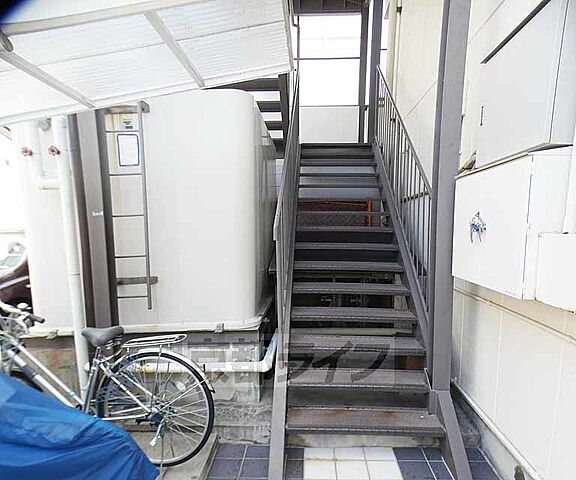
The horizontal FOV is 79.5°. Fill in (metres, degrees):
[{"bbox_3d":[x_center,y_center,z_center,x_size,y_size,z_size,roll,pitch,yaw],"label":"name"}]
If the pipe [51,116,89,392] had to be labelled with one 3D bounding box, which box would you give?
[{"bbox_3d":[-1.423,0.191,2.306,0.086,1.984,0.086,-2,6,0],"label":"pipe"}]

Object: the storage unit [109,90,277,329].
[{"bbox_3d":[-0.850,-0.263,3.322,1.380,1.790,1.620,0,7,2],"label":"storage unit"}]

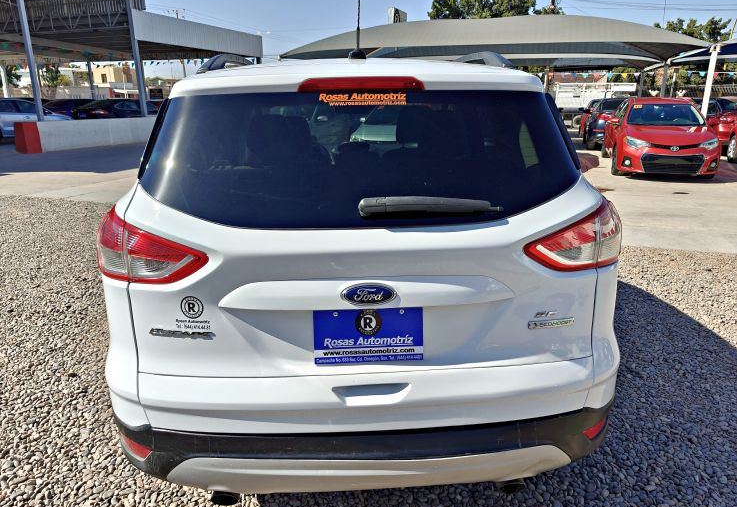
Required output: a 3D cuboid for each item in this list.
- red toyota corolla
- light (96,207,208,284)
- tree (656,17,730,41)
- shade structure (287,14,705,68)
[{"bbox_3d":[6.390,-2.680,10.920,1.776,1.455,4.620,6,19,20],"label":"red toyota corolla"},{"bbox_3d":[-0.637,0.003,1.424,0.420,0.185,0.300,-2,18,-2],"label":"light"},{"bbox_3d":[20.513,-11.889,31.730,4.400,6.250,4.200,10,20,30],"label":"tree"},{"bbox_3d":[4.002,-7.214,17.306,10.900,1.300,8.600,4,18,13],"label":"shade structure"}]

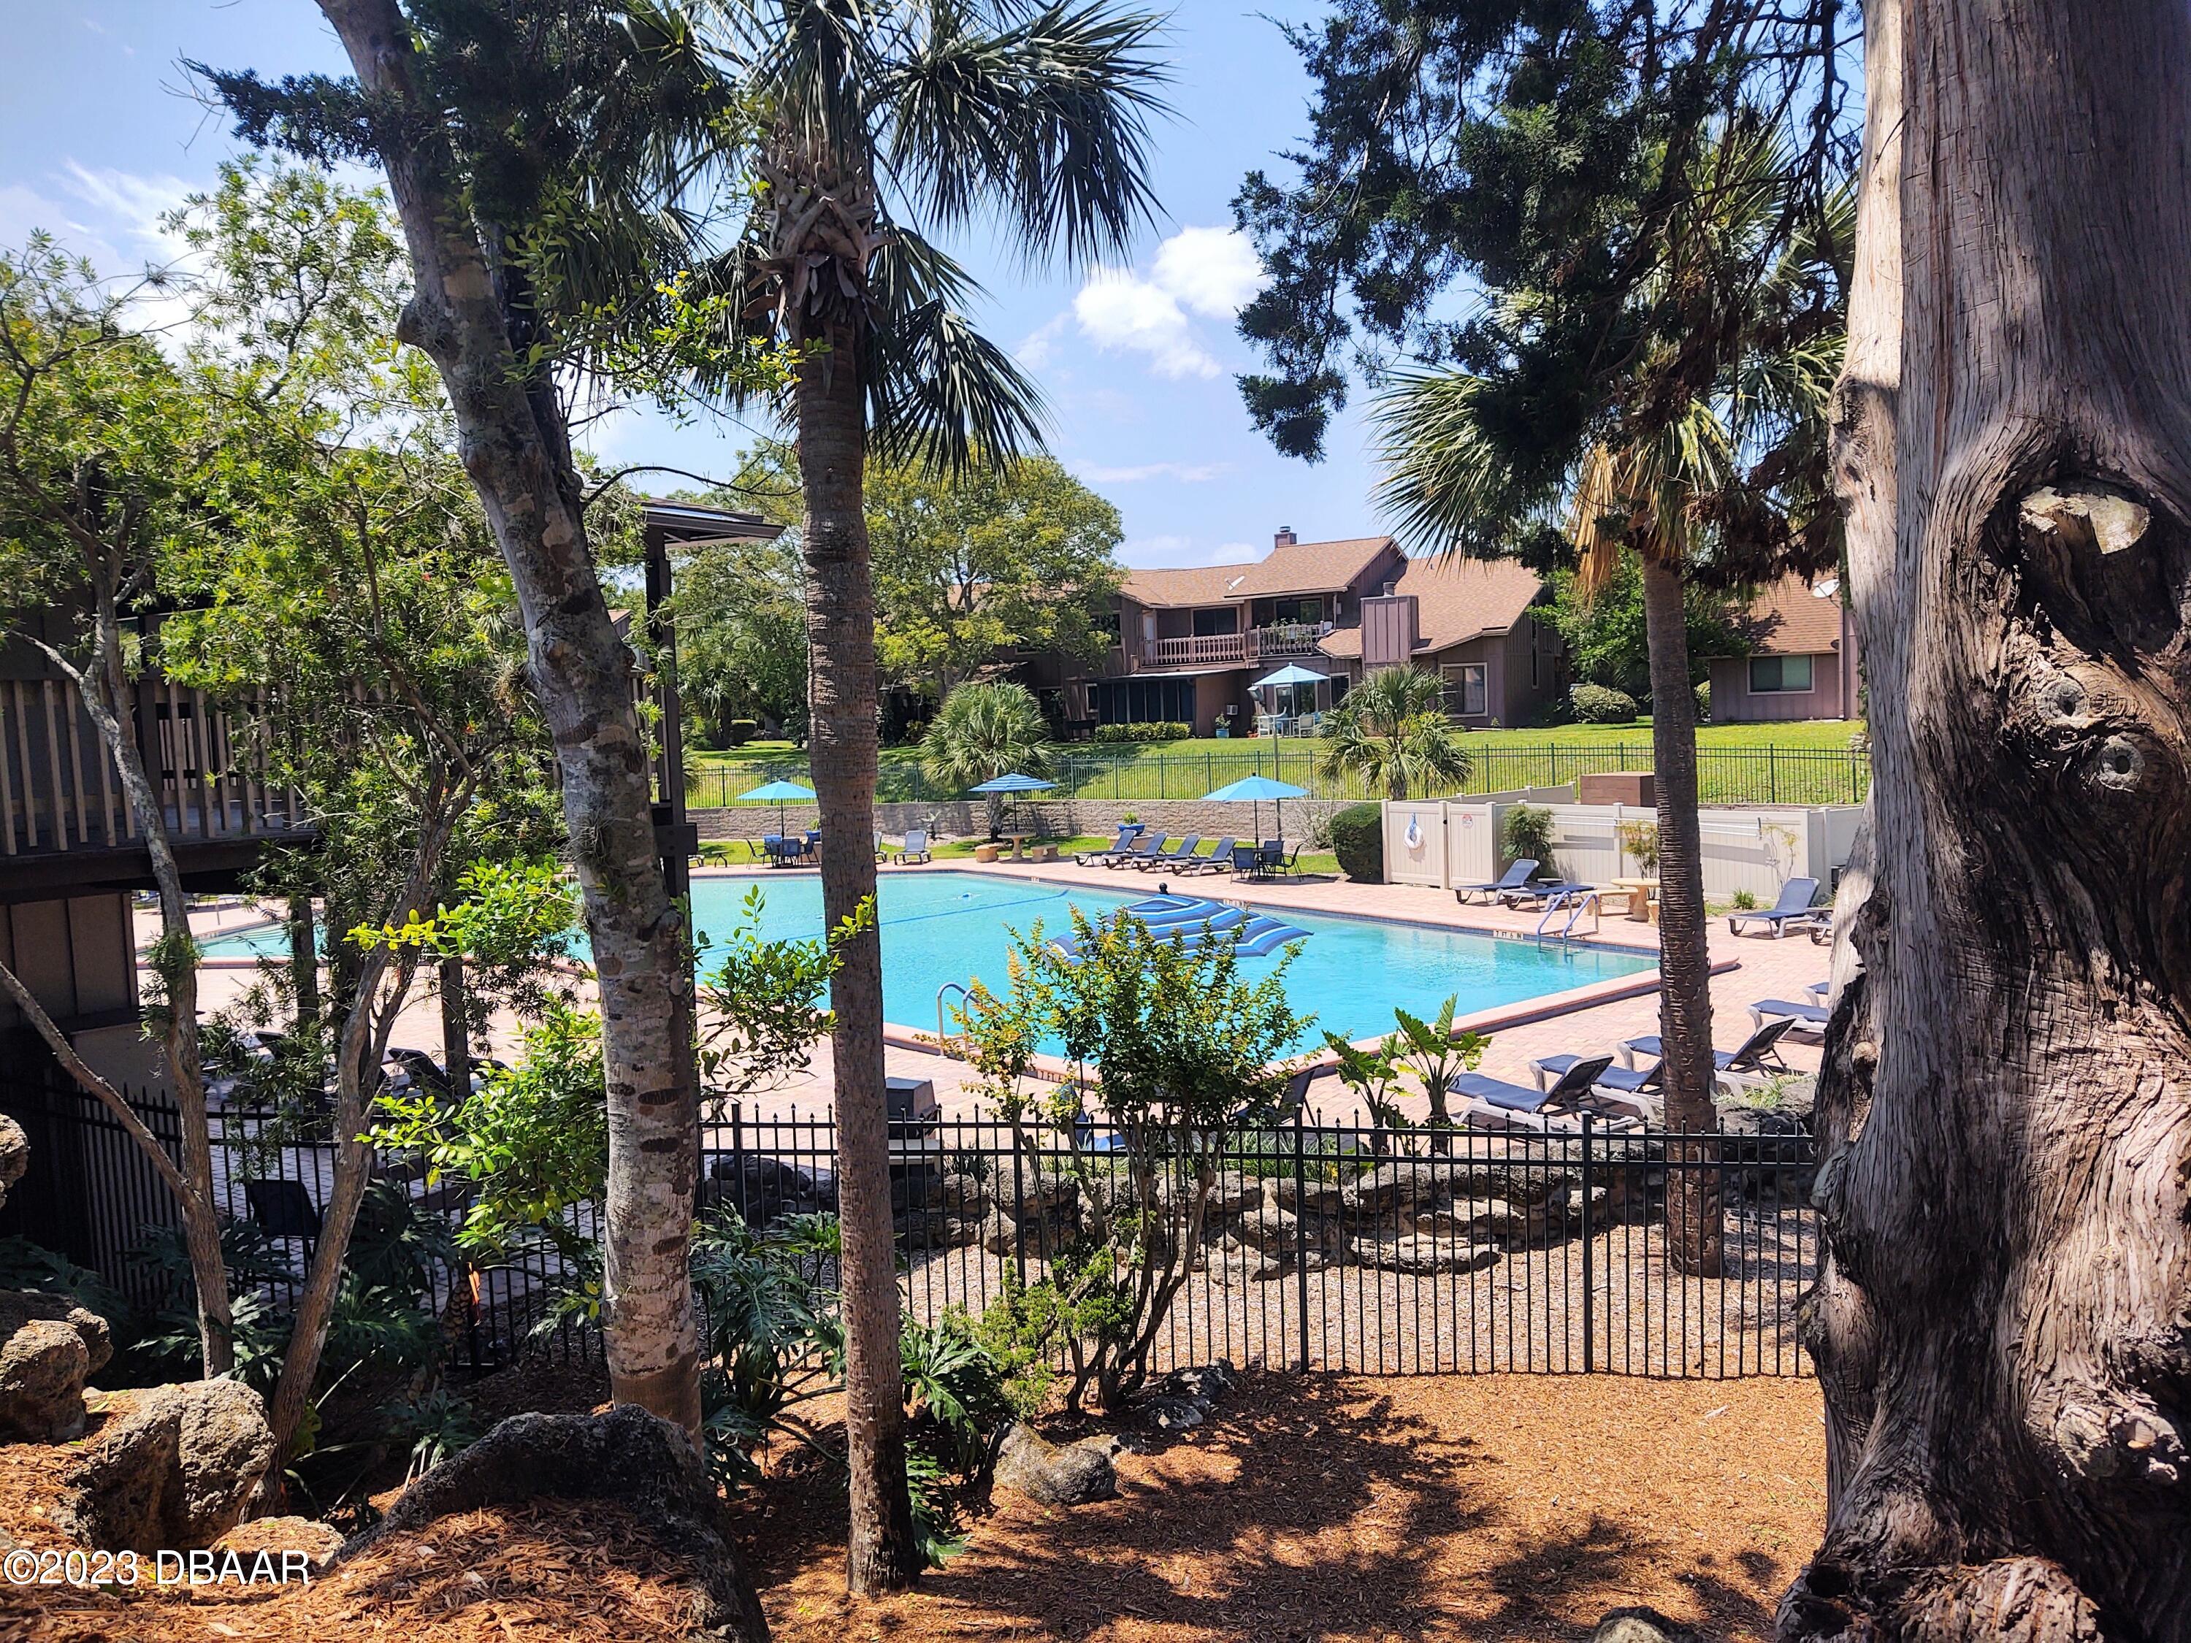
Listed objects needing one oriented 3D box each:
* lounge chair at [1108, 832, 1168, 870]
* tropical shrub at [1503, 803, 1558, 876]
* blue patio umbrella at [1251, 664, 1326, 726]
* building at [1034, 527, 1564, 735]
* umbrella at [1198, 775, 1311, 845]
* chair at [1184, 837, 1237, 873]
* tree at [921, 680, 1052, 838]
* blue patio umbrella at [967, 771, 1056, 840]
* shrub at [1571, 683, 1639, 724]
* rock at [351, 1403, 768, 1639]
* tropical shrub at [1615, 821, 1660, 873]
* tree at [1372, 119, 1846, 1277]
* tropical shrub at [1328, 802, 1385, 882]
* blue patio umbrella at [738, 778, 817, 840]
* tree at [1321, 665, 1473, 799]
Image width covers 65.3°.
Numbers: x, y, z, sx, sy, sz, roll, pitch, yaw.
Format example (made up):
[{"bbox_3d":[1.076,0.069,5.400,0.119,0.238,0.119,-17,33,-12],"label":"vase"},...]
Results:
[{"bbox_3d":[1.064,0.791,45.183,1.750,0.880,0.700,-6,6,-40],"label":"lounge chair"},{"bbox_3d":[9.939,0.529,39.022,1.220,1.847,1.150,-2,5,0],"label":"tropical shrub"},{"bbox_3d":[6.863,-4.357,60.000,2.720,2.450,2.720,-2,5,0],"label":"blue patio umbrella"},{"bbox_3d":[8.449,-7.607,70.000,19.500,7.900,10.500,0,5,27],"label":"building"},{"bbox_3d":[3.890,0.159,41.391,2.600,2.561,2.600,-2,5,0],"label":"umbrella"},{"bbox_3d":[2.709,0.910,43.211,1.750,0.880,0.700,-6,6,-40],"label":"chair"},{"bbox_3d":[-3.211,-1.824,51.300,3.900,4.800,3.900,-2,5,0],"label":"tree"},{"bbox_3d":[-2.341,-0.219,48.500,2.500,2.350,2.500,-2,5,0],"label":"blue patio umbrella"},{"bbox_3d":[18.273,-4.261,61.439,2.450,1.443,2.200,-2,5,0],"label":"shrub"},{"bbox_3d":[-1.127,1.487,3.600,0.840,0.420,0.500,-3,5,-14],"label":"rock"},{"bbox_3d":[11.913,0.757,37.232,1.120,1.594,1.050,-2,5,0],"label":"tropical shrub"},{"bbox_3d":[4.153,-0.771,12.639,4.100,8.491,4.100,-2,5,0],"label":"tree"},{"bbox_3d":[6.310,0.481,40.000,1.700,1.880,1.700,-2,5,0],"label":"tropical shrub"},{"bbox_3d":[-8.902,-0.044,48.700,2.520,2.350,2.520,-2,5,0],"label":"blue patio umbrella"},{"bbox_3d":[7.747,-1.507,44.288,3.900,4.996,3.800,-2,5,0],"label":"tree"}]

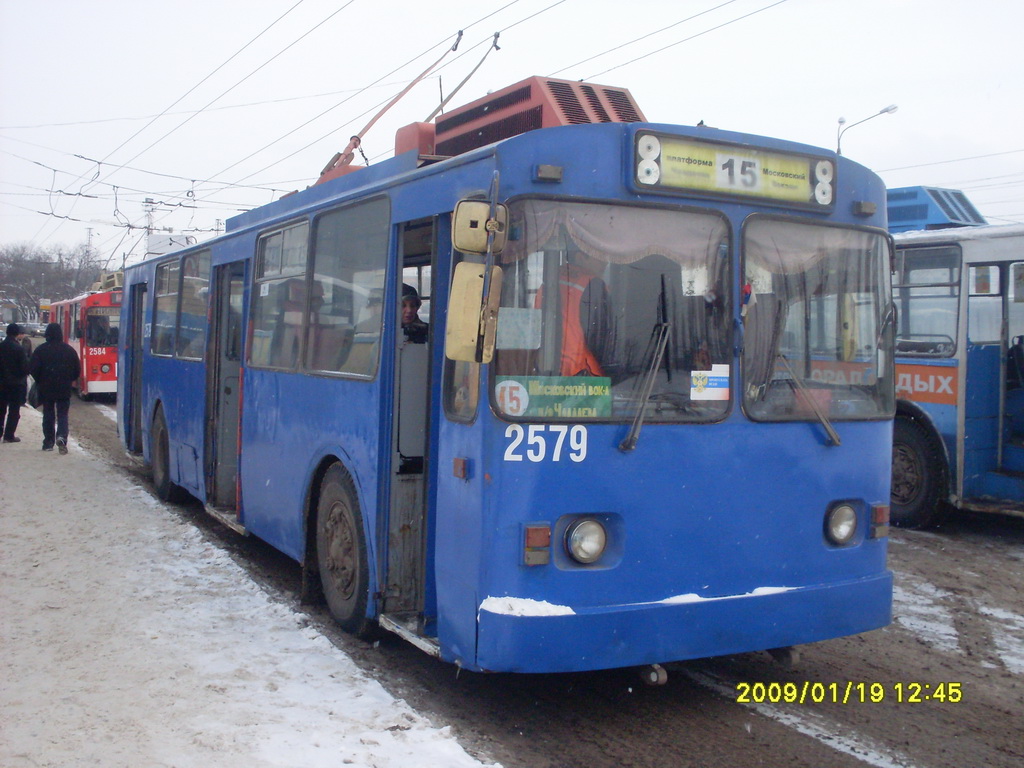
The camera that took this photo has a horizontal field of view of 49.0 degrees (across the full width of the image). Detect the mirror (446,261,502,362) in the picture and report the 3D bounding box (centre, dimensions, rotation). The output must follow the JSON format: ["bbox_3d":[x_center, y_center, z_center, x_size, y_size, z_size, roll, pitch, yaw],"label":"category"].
[{"bbox_3d":[-0.156,-0.297,4.600,0.200,0.410,0.080,5,2,3],"label":"mirror"}]

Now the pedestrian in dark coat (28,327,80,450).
[{"bbox_3d":[-6.223,0.048,15.300,0.660,1.750,0.450,1,2,-26],"label":"pedestrian in dark coat"}]

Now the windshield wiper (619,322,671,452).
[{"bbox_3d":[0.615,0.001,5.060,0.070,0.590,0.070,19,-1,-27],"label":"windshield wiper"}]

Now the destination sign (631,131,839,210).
[{"bbox_3d":[1.069,-1.002,5.388,1.180,0.265,0.090,1,2,-27],"label":"destination sign"}]

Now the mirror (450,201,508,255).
[{"bbox_3d":[-0.129,-0.640,4.600,0.217,0.217,0.085,2,2,3],"label":"mirror"}]

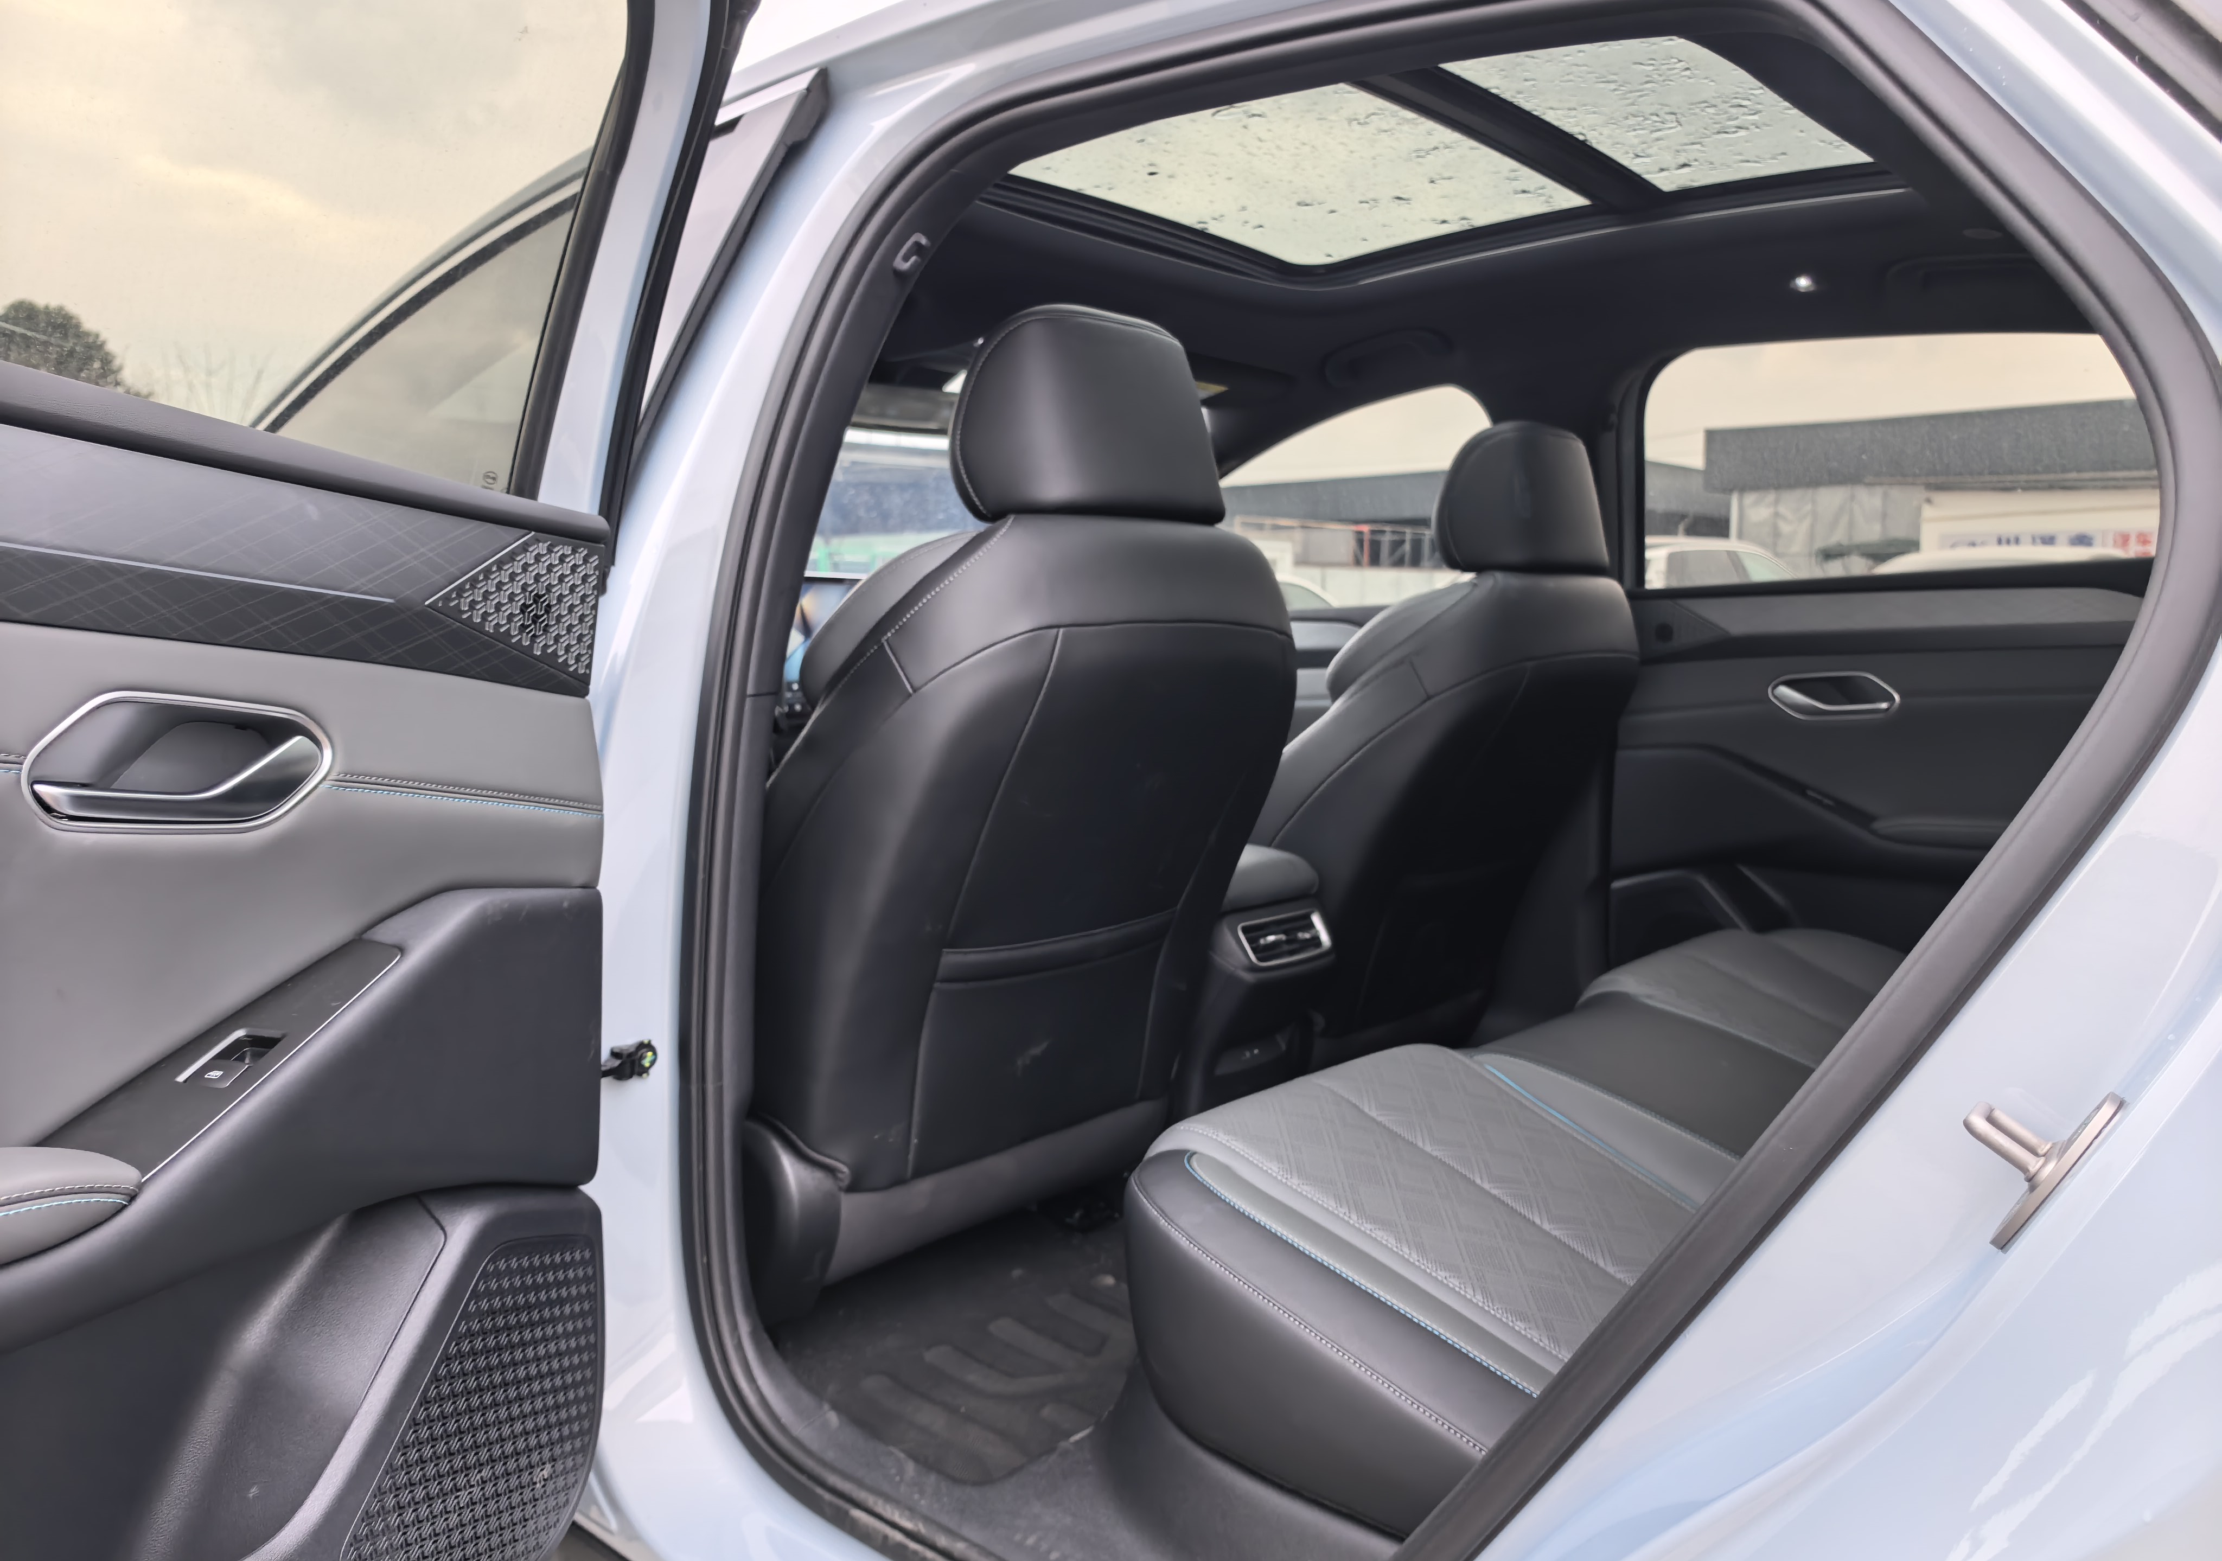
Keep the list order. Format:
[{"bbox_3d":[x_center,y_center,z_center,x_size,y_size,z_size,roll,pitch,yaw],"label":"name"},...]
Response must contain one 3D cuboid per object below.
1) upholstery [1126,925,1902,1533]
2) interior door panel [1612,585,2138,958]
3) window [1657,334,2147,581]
[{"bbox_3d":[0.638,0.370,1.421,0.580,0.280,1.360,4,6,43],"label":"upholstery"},{"bbox_3d":[1.050,0.067,1.958,0.820,0.620,0.120,4,6,43],"label":"interior door panel"},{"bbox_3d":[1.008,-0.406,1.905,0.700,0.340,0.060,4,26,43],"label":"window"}]

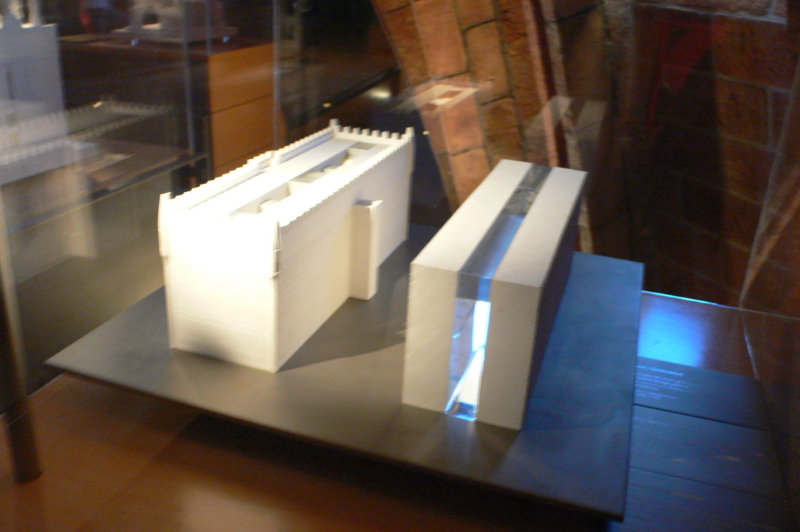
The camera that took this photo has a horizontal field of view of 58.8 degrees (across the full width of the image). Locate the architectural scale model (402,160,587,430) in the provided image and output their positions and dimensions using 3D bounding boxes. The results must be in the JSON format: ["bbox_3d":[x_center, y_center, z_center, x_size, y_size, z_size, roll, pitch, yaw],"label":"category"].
[{"bbox_3d":[0.170,-0.001,1.088,0.150,0.186,0.586,10,22,16],"label":"architectural scale model"}]

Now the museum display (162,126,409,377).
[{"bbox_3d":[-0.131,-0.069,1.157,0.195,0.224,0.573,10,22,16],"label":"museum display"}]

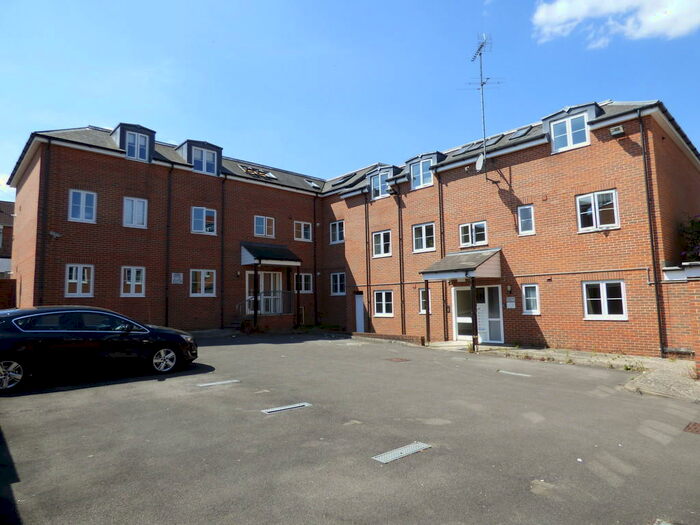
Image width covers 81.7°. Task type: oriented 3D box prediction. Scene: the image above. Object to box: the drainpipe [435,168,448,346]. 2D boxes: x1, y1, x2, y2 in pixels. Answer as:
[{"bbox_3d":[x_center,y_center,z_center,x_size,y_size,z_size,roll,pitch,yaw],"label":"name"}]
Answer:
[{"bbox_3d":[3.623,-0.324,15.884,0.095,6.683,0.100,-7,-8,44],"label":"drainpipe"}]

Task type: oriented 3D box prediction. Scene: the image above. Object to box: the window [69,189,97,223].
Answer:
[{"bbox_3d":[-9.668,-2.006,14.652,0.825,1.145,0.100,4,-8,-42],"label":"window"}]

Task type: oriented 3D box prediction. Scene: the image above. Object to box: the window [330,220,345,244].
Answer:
[{"bbox_3d":[-0.634,-1.535,20.926,1.012,1.148,0.100,-6,-8,42],"label":"window"}]

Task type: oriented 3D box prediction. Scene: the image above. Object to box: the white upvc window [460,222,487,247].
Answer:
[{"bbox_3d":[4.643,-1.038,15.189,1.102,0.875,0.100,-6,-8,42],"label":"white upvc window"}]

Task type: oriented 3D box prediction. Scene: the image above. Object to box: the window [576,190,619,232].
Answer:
[{"bbox_3d":[7.541,-1.531,12.317,1.110,1.200,0.120,-6,-8,43],"label":"window"}]

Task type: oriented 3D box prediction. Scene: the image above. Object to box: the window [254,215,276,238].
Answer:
[{"bbox_3d":[-4.135,-1.692,19.627,1.150,1.040,0.110,4,-8,-42],"label":"window"}]

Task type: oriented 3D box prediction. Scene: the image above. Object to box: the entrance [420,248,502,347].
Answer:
[{"bbox_3d":[3.971,1.257,14.264,2.260,3.420,1.800,-6,-8,43],"label":"entrance"}]

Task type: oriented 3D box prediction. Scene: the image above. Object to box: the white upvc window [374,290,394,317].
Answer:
[{"bbox_3d":[1.496,1.840,17.971,1.097,1.184,0.120,-7,-8,44],"label":"white upvc window"}]

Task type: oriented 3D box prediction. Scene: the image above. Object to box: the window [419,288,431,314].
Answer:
[{"bbox_3d":[3.060,1.585,16.451,0.557,1.063,0.120,-7,-8,44],"label":"window"}]

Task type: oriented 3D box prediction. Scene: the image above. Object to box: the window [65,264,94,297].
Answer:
[{"bbox_3d":[-9.617,0.660,14.413,0.850,1.160,0.110,4,-8,-42],"label":"window"}]

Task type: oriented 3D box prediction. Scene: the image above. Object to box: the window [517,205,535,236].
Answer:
[{"bbox_3d":[6.007,-1.427,13.757,0.540,1.040,0.110,-6,-8,43],"label":"window"}]

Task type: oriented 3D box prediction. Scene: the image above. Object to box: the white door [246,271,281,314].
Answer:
[{"bbox_3d":[-4.060,1.445,19.191,1.934,2.042,0.100,4,-8,-41],"label":"white door"}]

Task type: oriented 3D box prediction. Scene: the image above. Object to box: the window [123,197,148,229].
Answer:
[{"bbox_3d":[-8.380,-1.917,15.829,0.870,1.180,0.110,4,-8,-42],"label":"window"}]

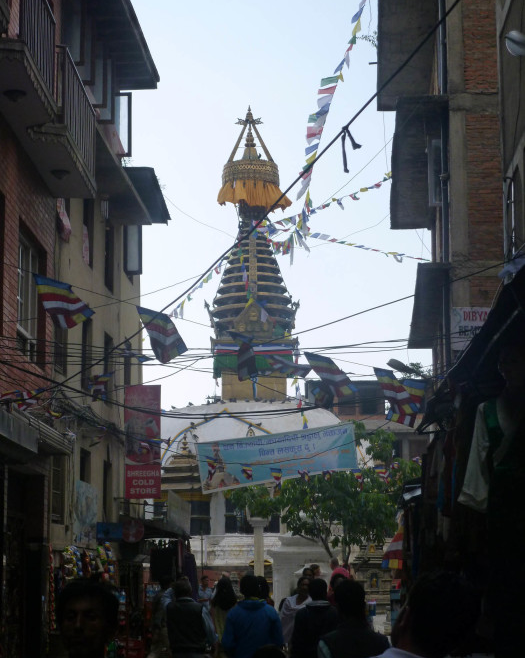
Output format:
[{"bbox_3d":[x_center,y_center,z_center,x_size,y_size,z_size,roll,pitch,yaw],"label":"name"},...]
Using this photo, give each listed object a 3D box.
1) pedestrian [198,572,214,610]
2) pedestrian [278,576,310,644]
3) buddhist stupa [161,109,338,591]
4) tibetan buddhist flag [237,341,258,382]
[{"bbox_3d":[-1.153,5.937,28.909,0.480,1.593,0.340,3,-11,-20],"label":"pedestrian"},{"bbox_3d":[0.417,3.810,16.895,0.480,1.601,0.340,2,-10,-10],"label":"pedestrian"},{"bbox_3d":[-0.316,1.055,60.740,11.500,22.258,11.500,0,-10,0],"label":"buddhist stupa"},{"bbox_3d":[-0.189,0.310,14.669,0.300,0.460,0.150,0,-10,0],"label":"tibetan buddhist flag"}]

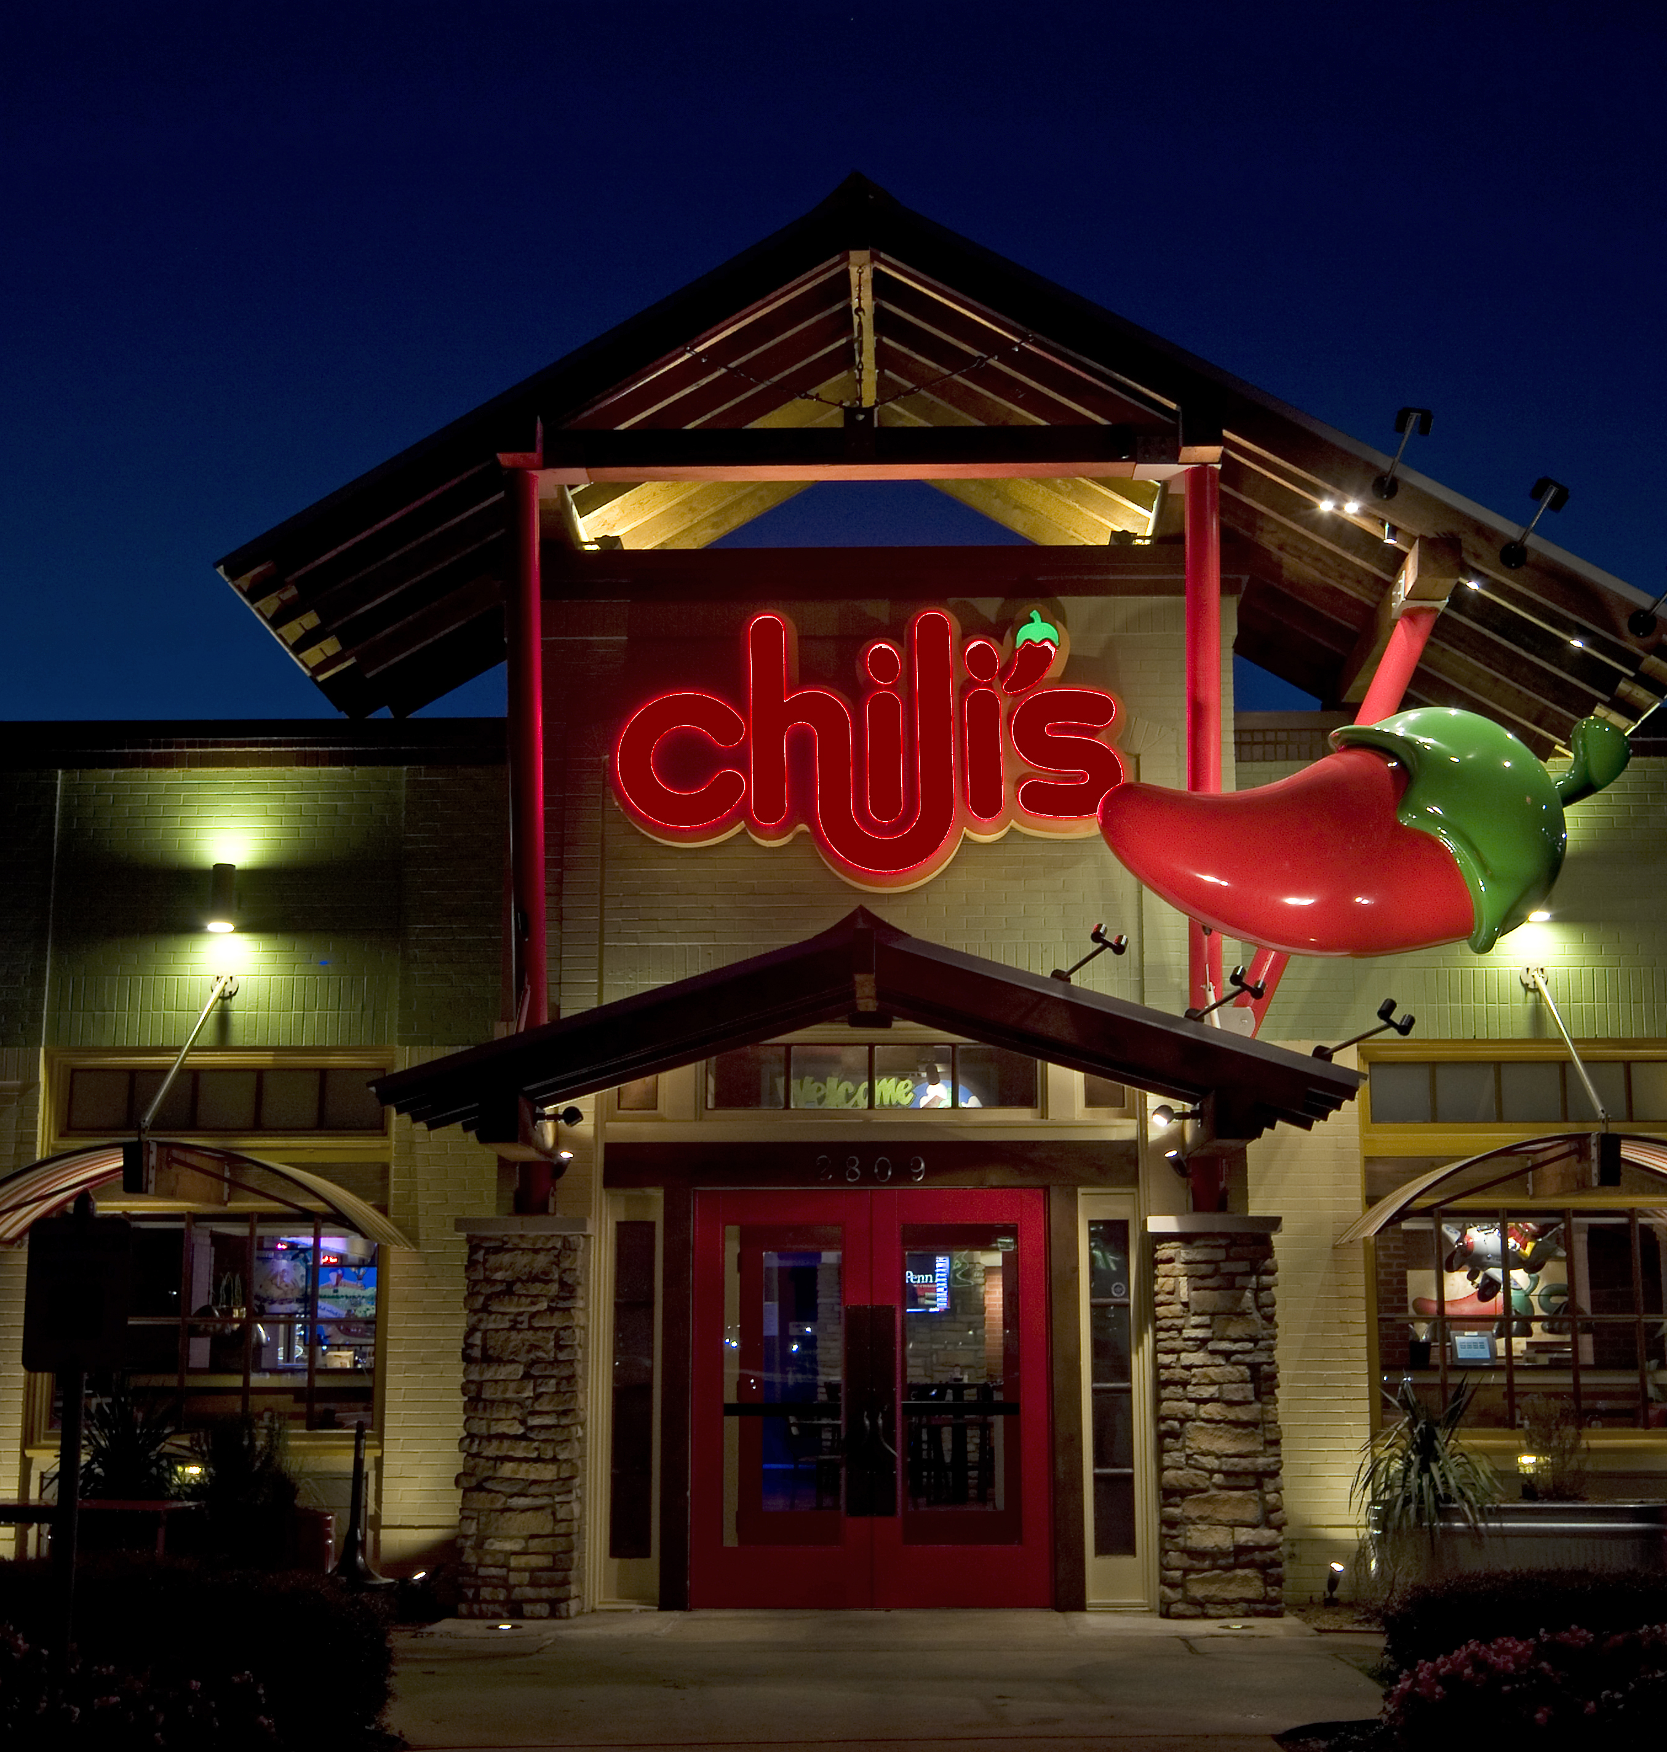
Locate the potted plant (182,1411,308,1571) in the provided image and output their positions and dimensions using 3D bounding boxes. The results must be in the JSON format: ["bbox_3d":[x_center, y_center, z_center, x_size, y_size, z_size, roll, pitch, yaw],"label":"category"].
[{"bbox_3d":[-2.995,3.141,12.975,0.629,0.831,0.580,0,-10,1],"label":"potted plant"}]

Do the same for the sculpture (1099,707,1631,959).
[{"bbox_3d":[2.577,-0.201,12.331,2.582,1.208,1.100,0,-10,-3],"label":"sculpture"}]

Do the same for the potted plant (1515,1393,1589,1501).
[{"bbox_3d":[3.682,2.925,13.050,0.375,0.542,0.360,0,-10,1],"label":"potted plant"}]

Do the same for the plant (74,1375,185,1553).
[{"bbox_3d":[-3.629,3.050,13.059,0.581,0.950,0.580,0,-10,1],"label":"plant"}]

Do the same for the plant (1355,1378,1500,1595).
[{"bbox_3d":[3.166,3.245,13.497,0.765,1.139,0.726,0,-10,2],"label":"plant"}]

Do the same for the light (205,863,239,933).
[{"bbox_3d":[-3.490,0.131,14.577,0.153,0.398,0.200,0,-10,2],"label":"light"}]

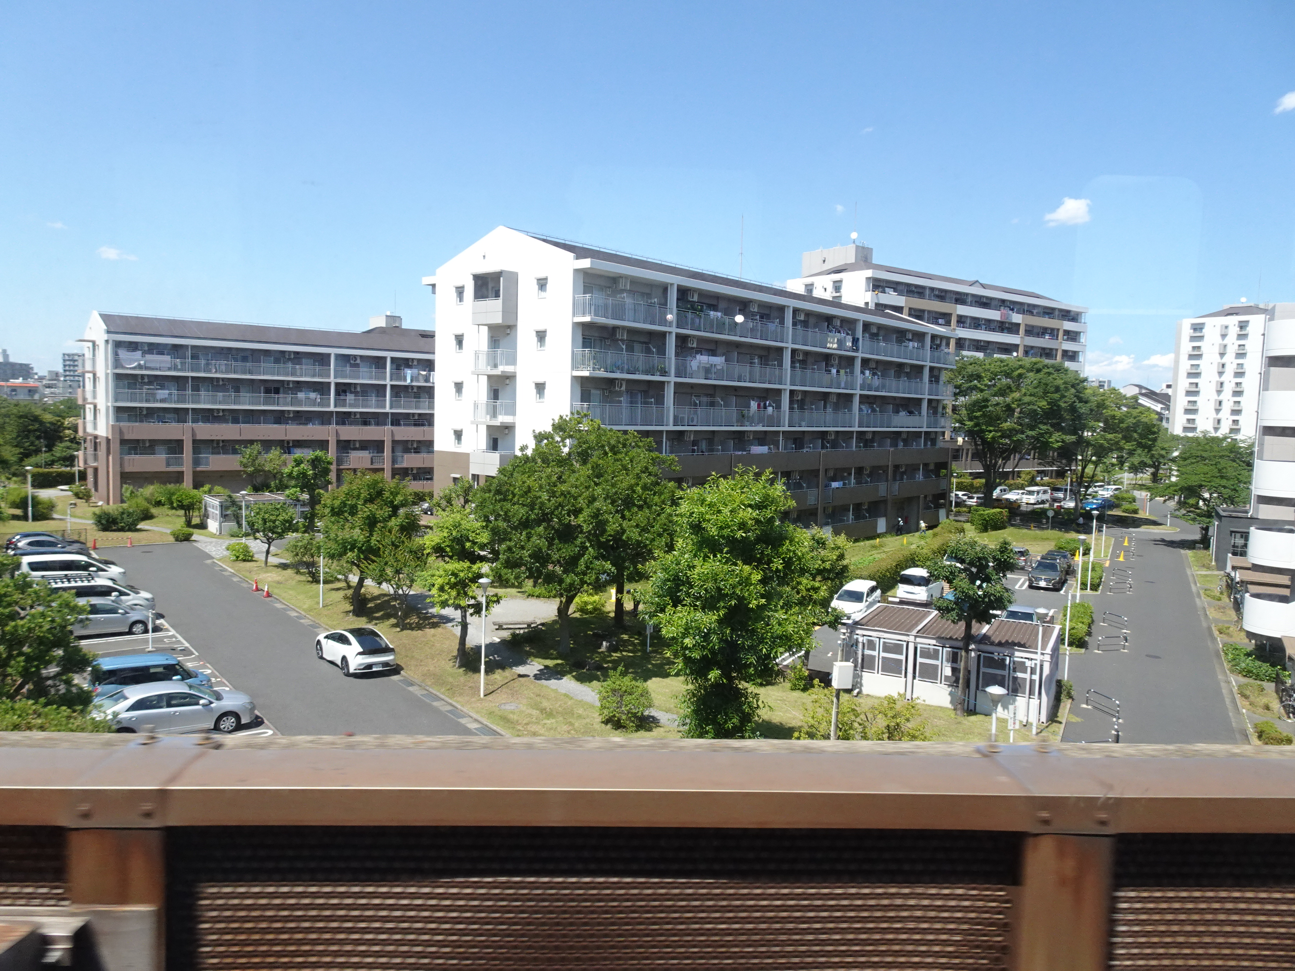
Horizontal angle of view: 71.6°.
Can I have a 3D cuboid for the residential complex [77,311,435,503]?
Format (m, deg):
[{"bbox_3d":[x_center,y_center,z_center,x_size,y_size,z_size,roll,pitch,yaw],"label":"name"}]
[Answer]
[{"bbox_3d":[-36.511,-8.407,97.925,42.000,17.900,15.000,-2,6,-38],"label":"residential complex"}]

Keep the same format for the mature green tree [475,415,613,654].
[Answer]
[{"bbox_3d":[-4.075,2.037,36.314,5.752,9.782,5.752,1,5,-6],"label":"mature green tree"}]

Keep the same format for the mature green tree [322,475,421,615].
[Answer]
[{"bbox_3d":[-13.091,2.738,42.212,4.700,6.700,4.700,2,5,0],"label":"mature green tree"}]

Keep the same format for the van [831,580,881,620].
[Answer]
[{"bbox_3d":[10.601,5.784,45.393,1.700,1.500,4.300,4,5,26],"label":"van"}]

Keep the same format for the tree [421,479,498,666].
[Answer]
[{"bbox_3d":[-7.087,3.503,34.304,3.200,6.900,3.200,2,5,0],"label":"tree"}]

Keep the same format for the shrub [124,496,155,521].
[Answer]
[{"bbox_3d":[-41.197,1.894,72.744,2.544,1.950,2.544,-1,6,-30],"label":"shrub"}]

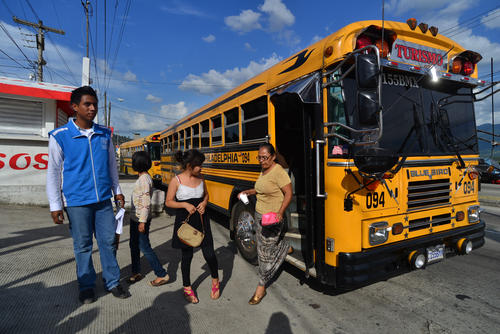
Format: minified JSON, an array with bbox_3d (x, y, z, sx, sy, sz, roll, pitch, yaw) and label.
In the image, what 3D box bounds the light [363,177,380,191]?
[{"bbox_3d":[1.119,0.151,2.550,0.150,0.140,0.090,-2,2,-26],"label":"light"}]

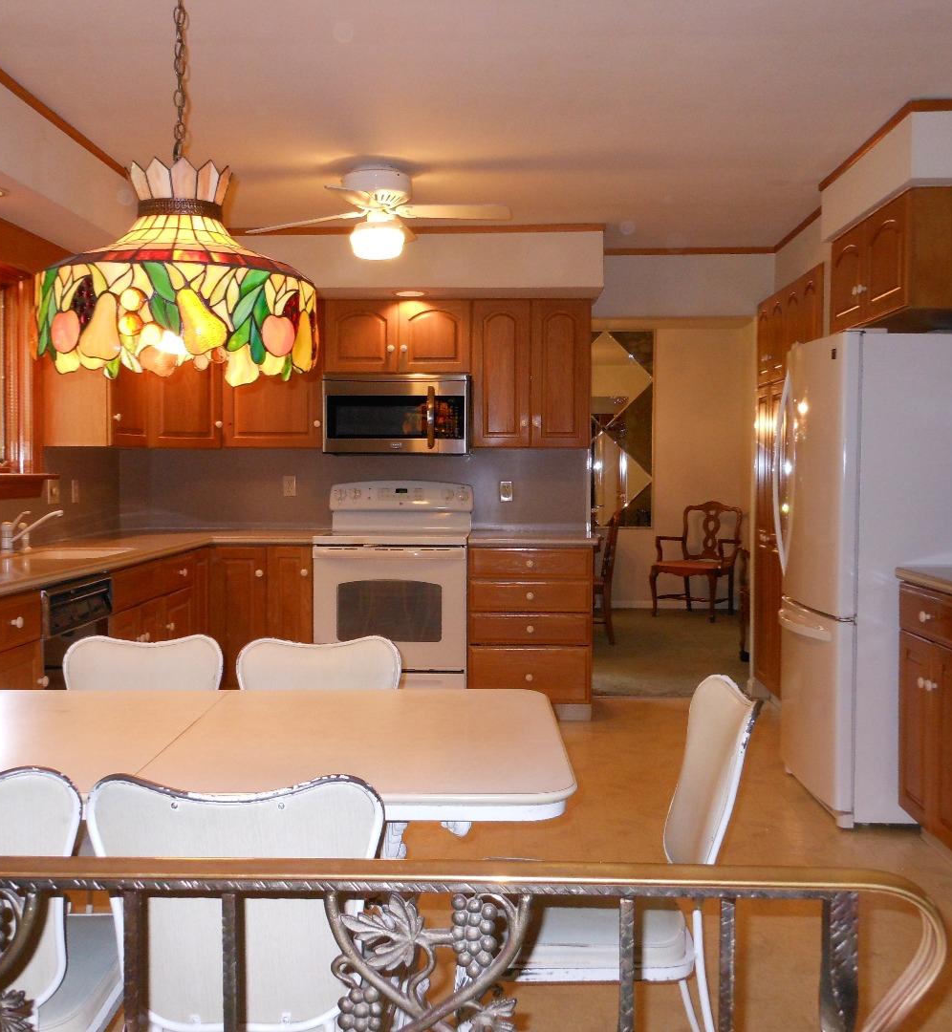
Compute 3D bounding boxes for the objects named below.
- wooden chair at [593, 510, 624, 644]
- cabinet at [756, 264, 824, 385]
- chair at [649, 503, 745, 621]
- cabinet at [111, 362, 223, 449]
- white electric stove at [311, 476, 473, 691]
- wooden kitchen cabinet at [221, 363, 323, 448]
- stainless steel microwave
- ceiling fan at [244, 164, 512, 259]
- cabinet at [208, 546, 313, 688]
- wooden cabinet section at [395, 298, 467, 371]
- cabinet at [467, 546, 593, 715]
[{"bbox_3d":[0.774,0.432,8.216,0.570,0.970,0.500,0,2,1],"label":"wooden chair"},{"bbox_3d":[1.781,-0.892,5.349,0.580,0.429,1.228,0,2,1],"label":"cabinet"},{"bbox_3d":[1.929,0.379,9.617,0.600,0.975,0.610,2,3,37],"label":"chair"},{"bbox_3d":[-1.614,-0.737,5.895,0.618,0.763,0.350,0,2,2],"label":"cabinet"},{"bbox_3d":[-0.409,0.415,5.732,0.757,1.186,0.680,0,2,1],"label":"white electric stove"},{"bbox_3d":[-1.043,-0.737,5.895,0.524,0.763,0.320,0,2,2],"label":"wooden kitchen cabinet"},{"bbox_3d":[-0.404,-0.527,5.858,0.755,0.404,0.395,0,2,1],"label":"stainless steel microwave"},{"bbox_3d":[-0.393,-1.216,4.498,1.080,0.360,1.080,1,2,14],"label":"ceiling fan"},{"bbox_3d":[-1.053,0.546,5.802,0.517,0.815,0.610,0,2,2],"label":"cabinet"},{"bbox_3d":[-0.216,-0.940,5.929,0.374,0.373,0.320,0,2,1],"label":"wooden cabinet section"},{"bbox_3d":[0.273,0.547,5.767,0.609,0.815,0.610,0,2,2],"label":"cabinet"}]

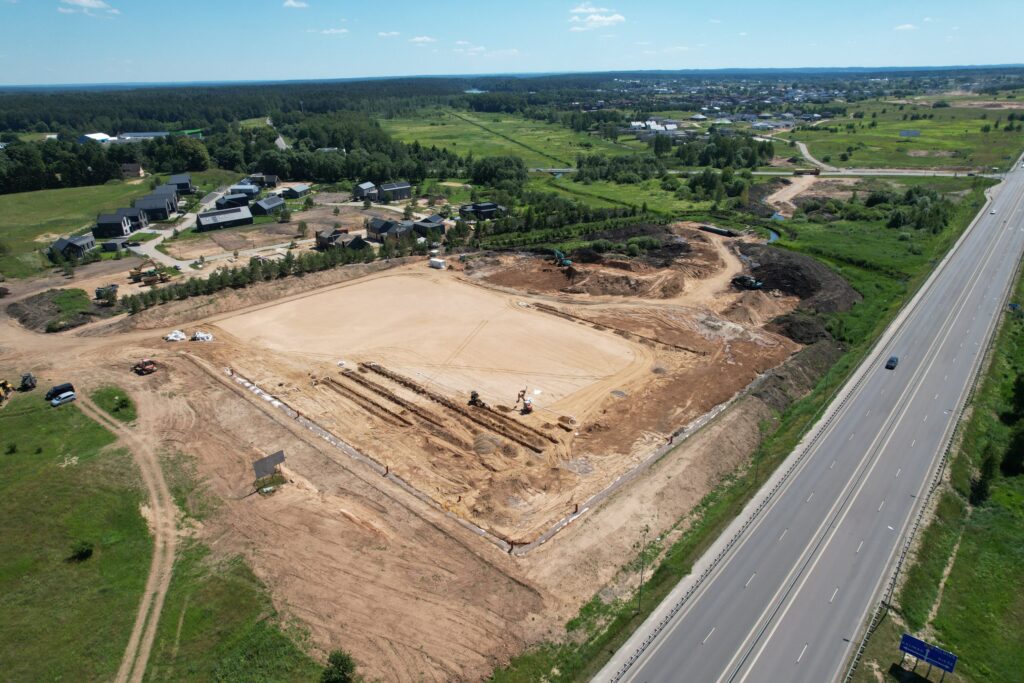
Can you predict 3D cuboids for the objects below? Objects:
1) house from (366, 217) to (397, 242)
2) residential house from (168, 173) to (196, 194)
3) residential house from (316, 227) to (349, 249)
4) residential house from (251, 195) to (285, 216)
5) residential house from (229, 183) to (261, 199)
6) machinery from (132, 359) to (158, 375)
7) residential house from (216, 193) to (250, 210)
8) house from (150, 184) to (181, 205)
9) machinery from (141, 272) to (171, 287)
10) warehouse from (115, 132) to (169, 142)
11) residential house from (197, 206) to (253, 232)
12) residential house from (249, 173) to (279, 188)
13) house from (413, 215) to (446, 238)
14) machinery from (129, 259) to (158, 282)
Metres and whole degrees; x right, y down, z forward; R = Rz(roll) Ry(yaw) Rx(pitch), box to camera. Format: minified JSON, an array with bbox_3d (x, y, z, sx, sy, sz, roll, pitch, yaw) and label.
[{"bbox_3d":[-55.370,-46.950,264.940,10.500,6.800,9.000,20,31,41],"label":"house"},{"bbox_3d":[-200.650,-94.550,379.530,11.700,9.200,8.000,-4,23,-7],"label":"residential house"},{"bbox_3d":[-73.670,-42.270,255.420,8.500,6.300,10.000,-21,30,-39],"label":"residential house"},{"bbox_3d":[-128.270,-71.320,328.120,9.000,6.200,17.000,5,24,14],"label":"residential house"},{"bbox_3d":[-158.780,-89.720,373.510,14.000,5.500,9.000,0,23,3],"label":"residential house"},{"bbox_3d":[-90.420,6.250,153.650,5.300,2.700,2.200,-17,28,-32],"label":"machinery"},{"bbox_3d":[-149.490,-74.690,335.410,8.200,6.000,14.500,16,29,35],"label":"residential house"},{"bbox_3d":[-192.630,-81.540,349.520,11.300,9.100,8.300,-5,23,-8],"label":"house"},{"bbox_3d":[-121.840,-21.670,214.570,8.200,3.300,2.600,-20,30,-38],"label":"machinery"},{"bbox_3d":[-387.970,-214.450,659.410,46.000,8.800,21.000,-2,23,-2],"label":"warehouse"},{"bbox_3d":[-132.330,-56.330,287.150,22.500,7.000,9.400,-21,30,-38],"label":"residential house"},{"bbox_3d":[-154.970,-101.240,396.360,16.500,6.600,7.500,4,24,12],"label":"residential house"},{"bbox_3d":[-36.370,-50.590,277.410,10.500,6.500,11.500,16,28,34],"label":"house"},{"bbox_3d":[-129.720,-25.200,219.820,9.000,5.900,2.800,-15,27,-29],"label":"machinery"}]

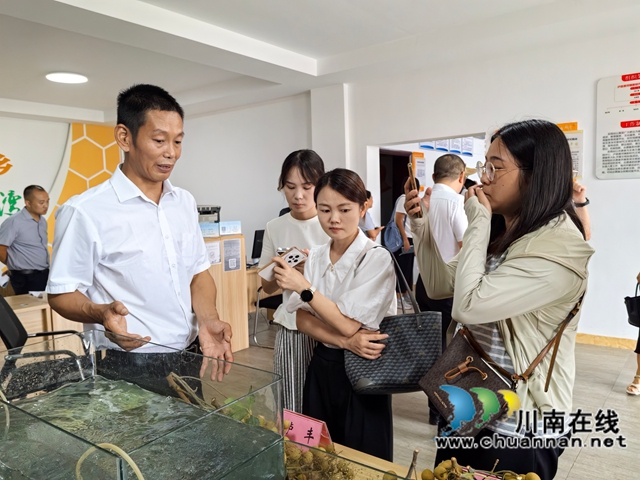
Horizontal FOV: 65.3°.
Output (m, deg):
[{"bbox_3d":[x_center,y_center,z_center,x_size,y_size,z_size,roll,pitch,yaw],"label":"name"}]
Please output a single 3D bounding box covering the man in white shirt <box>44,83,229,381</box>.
[{"bbox_3d":[-0.439,0.462,1.401,0.430,1.760,0.520,2,6,35],"label":"man in white shirt"}]

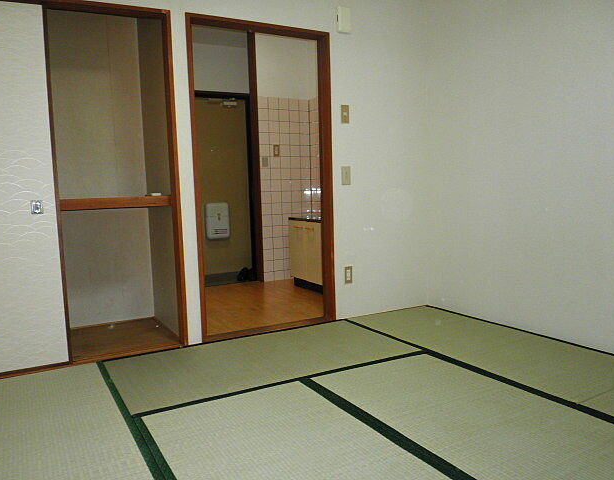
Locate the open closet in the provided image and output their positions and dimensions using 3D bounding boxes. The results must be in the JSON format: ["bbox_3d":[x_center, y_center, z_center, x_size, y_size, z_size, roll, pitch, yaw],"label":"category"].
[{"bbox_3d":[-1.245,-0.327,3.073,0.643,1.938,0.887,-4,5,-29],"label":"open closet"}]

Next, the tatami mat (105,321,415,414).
[{"bbox_3d":[-0.226,0.667,2.706,1.576,0.033,0.847,-4,5,-29],"label":"tatami mat"}]

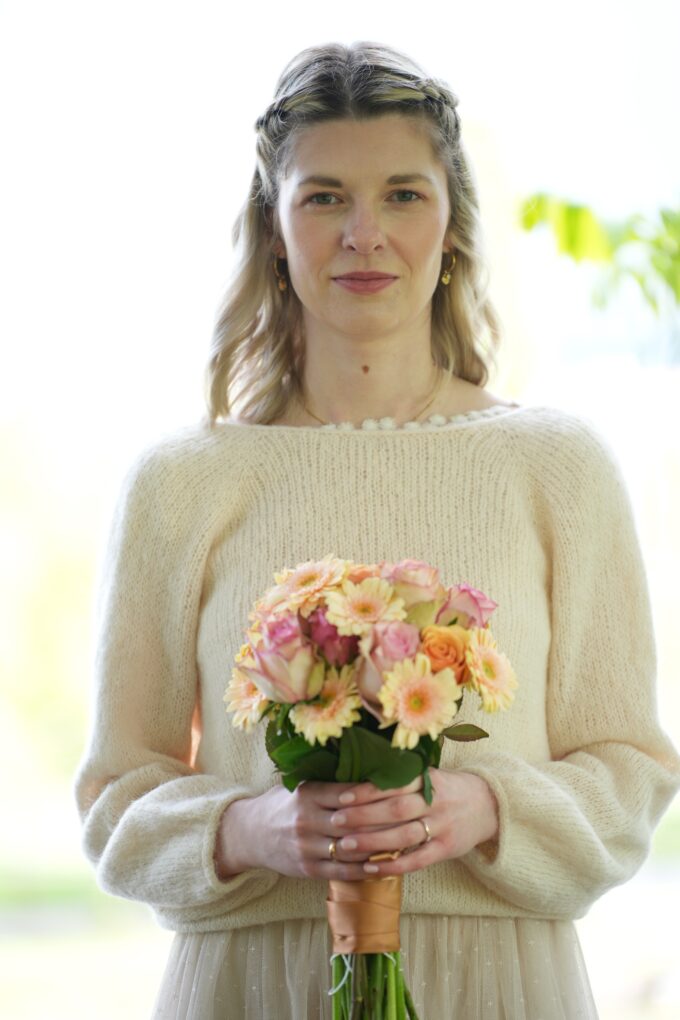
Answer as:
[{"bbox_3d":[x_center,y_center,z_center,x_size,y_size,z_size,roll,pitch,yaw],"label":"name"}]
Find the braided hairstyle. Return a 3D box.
[{"bbox_3d":[0.011,-0.221,2.850,0.236,0.305,0.215,-1,1,0],"label":"braided hairstyle"}]

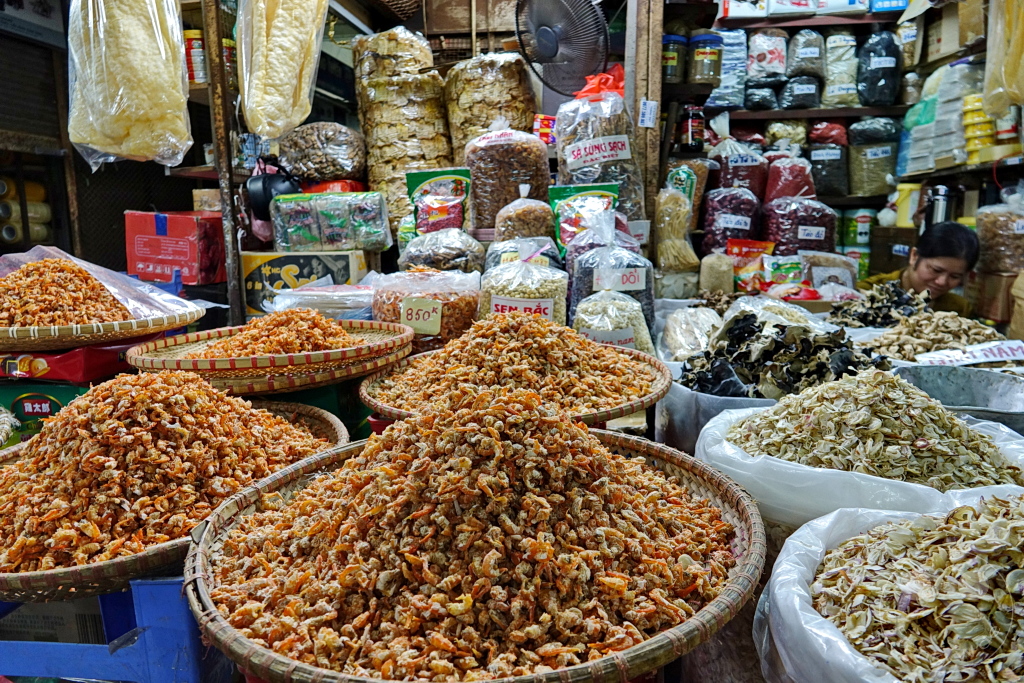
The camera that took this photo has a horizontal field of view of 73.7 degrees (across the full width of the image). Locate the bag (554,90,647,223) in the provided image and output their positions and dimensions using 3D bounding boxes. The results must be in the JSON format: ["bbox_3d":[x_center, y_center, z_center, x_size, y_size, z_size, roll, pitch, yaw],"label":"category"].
[{"bbox_3d":[0.253,-0.503,1.950,0.263,0.399,0.170,-1,11,-3],"label":"bag"}]

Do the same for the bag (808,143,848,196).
[{"bbox_3d":[1.080,-0.582,2.330,0.127,0.175,0.110,1,10,9],"label":"bag"}]

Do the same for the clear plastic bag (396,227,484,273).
[{"bbox_3d":[-0.189,-0.229,1.800,0.231,0.131,0.170,0,11,0],"label":"clear plastic bag"}]

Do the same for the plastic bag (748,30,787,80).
[{"bbox_3d":[0.883,-0.992,2.360,0.135,0.174,0.110,1,10,9],"label":"plastic bag"}]

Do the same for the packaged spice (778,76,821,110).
[{"bbox_3d":[0.981,-0.846,2.330,0.133,0.113,0.120,1,10,9],"label":"packaged spice"}]

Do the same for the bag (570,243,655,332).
[{"bbox_3d":[0.224,-0.118,1.520,0.181,0.199,0.120,0,10,0],"label":"bag"}]

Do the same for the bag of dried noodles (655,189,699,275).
[{"bbox_3d":[0.453,-0.308,1.880,0.118,0.233,0.090,2,11,10],"label":"bag of dried noodles"}]

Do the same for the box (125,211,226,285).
[{"bbox_3d":[-1.049,-0.306,2.197,0.234,0.198,0.240,6,11,7],"label":"box"}]

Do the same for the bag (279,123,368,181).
[{"bbox_3d":[-0.502,-0.498,1.800,0.221,0.153,0.170,0,10,0],"label":"bag"}]

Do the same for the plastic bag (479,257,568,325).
[{"bbox_3d":[0.025,-0.104,1.480,0.189,0.172,0.130,0,10,0],"label":"plastic bag"}]

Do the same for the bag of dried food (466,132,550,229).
[{"bbox_3d":[-0.011,-0.415,1.740,0.203,0.257,0.150,0,10,0],"label":"bag of dried food"}]

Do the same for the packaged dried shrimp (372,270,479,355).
[{"bbox_3d":[-0.178,-0.063,1.420,0.209,0.171,0.170,0,10,0],"label":"packaged dried shrimp"}]

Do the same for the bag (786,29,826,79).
[{"bbox_3d":[0.919,-0.898,2.130,0.115,0.136,0.110,3,11,15],"label":"bag"}]

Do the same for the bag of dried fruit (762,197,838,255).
[{"bbox_3d":[0.837,-0.331,1.980,0.205,0.175,0.160,2,11,12],"label":"bag of dried fruit"}]

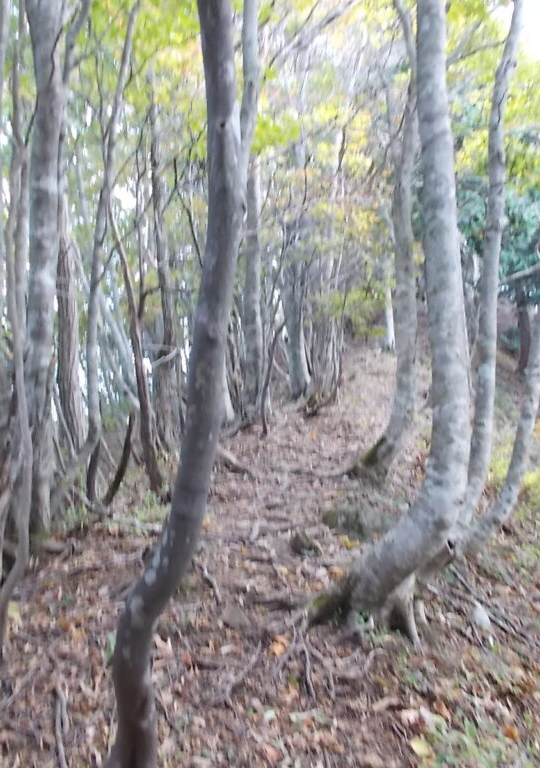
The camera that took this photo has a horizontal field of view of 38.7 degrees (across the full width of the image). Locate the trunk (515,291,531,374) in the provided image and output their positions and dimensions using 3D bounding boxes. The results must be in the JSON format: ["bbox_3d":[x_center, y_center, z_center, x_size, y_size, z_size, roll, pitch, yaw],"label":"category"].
[{"bbox_3d":[6.085,-1.250,18.589,0.349,2.051,0.337,0,-5,18],"label":"trunk"}]

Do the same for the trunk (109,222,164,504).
[{"bbox_3d":[-1.145,-0.264,6.606,0.186,2.473,0.152,-9,-5,-9],"label":"trunk"}]

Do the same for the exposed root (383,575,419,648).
[{"bbox_3d":[0.652,1.128,3.816,0.178,0.360,0.178,-1,-5,9],"label":"exposed root"}]

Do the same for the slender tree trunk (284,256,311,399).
[{"bbox_3d":[0.468,-0.973,13.107,0.406,2.446,0.389,-2,-5,2],"label":"slender tree trunk"}]

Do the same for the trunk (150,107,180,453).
[{"bbox_3d":[-1.251,-1.344,8.982,0.240,4.185,0.229,-2,-5,-8],"label":"trunk"}]

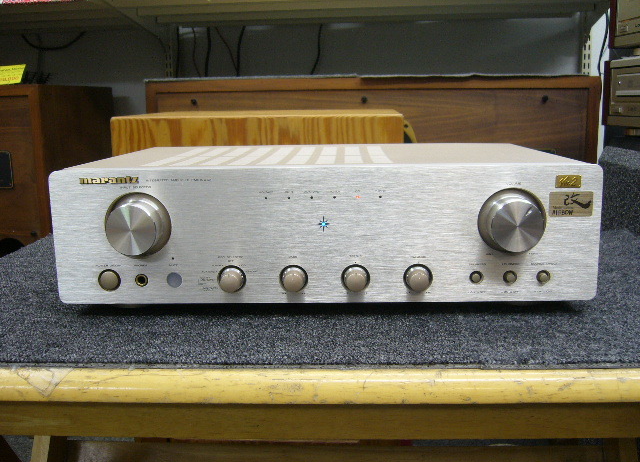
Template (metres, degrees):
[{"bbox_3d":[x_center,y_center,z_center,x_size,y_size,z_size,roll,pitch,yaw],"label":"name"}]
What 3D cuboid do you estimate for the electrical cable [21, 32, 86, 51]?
[{"bbox_3d":[-0.764,-0.544,1.856,0.185,0.055,0.015,0,11,3],"label":"electrical cable"}]

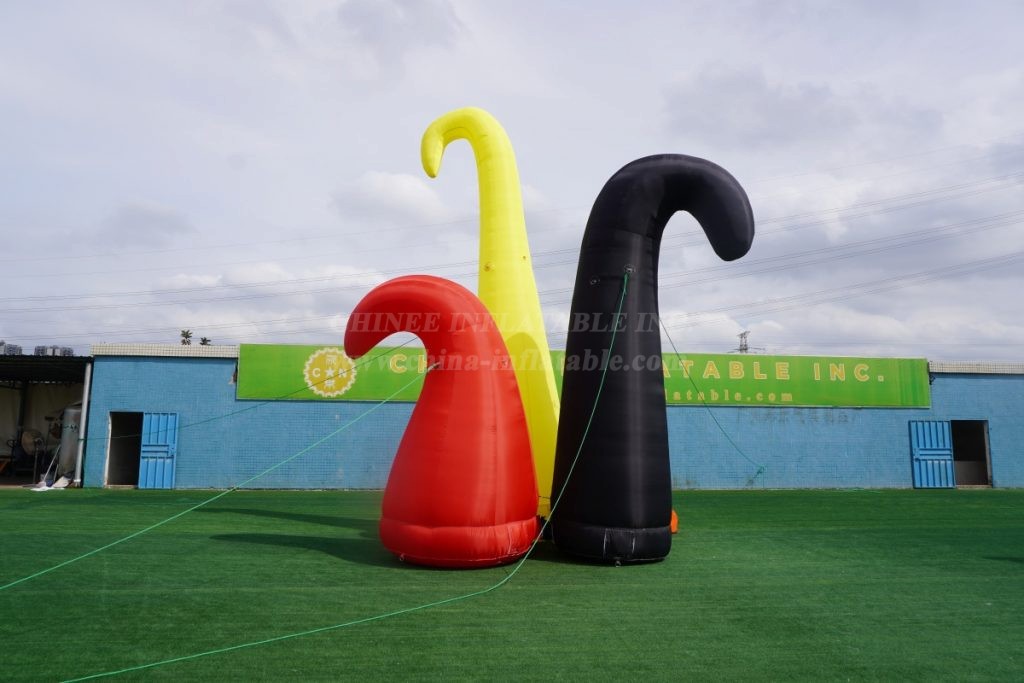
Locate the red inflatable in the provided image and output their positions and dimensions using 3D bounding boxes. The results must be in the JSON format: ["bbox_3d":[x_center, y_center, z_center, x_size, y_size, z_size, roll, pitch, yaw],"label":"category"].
[{"bbox_3d":[-0.969,0.926,9.259,2.675,3.735,2.080,1,-7,0],"label":"red inflatable"}]

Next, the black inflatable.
[{"bbox_3d":[1.986,0.060,9.467,2.883,5.557,1.615,1,-7,0],"label":"black inflatable"}]

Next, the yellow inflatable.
[{"bbox_3d":[-0.263,-0.494,11.255,2.576,7.083,1.684,1,-7,0],"label":"yellow inflatable"}]

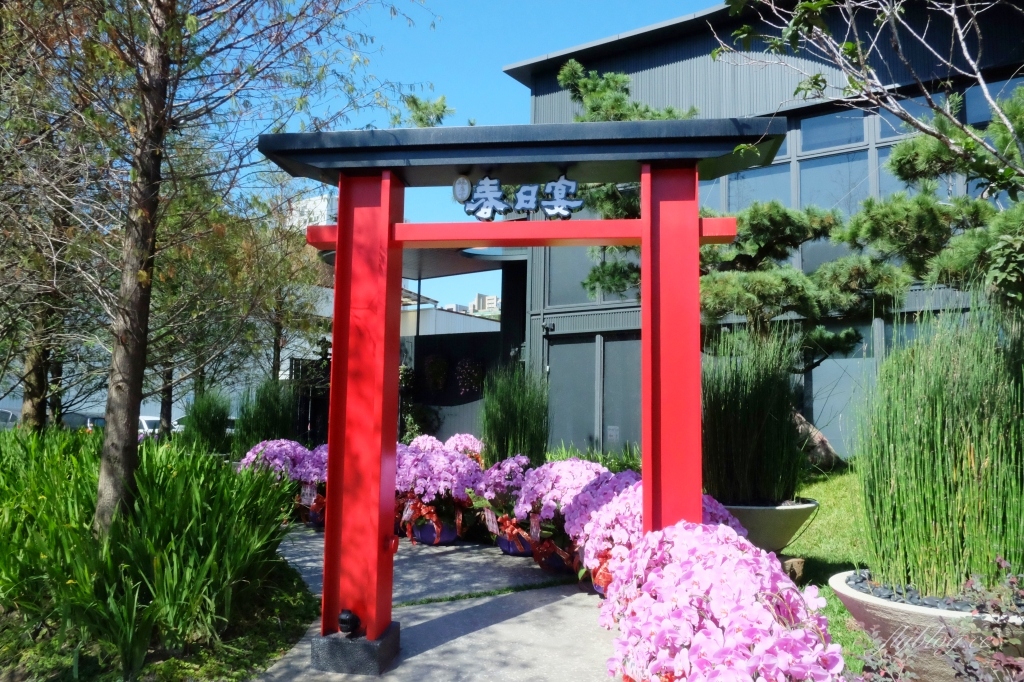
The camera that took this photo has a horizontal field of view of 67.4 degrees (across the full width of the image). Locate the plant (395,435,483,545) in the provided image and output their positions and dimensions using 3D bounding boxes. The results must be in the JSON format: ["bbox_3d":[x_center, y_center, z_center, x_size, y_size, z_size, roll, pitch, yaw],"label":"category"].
[{"bbox_3d":[-0.828,1.702,8.650,0.950,1.130,0.900,1,-6,0],"label":"plant"}]

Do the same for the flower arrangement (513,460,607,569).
[{"bbox_3d":[0.461,1.641,7.221,0.880,1.023,0.880,1,-6,0],"label":"flower arrangement"}]

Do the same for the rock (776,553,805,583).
[{"bbox_3d":[2.534,2.057,6.954,0.260,0.205,0.220,1,-6,0],"label":"rock"}]

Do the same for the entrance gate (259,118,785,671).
[{"bbox_3d":[0.012,0.325,4.490,3.040,3.070,0.510,0,-6,7],"label":"entrance gate"}]

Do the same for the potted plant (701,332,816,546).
[{"bbox_3d":[2.418,0.991,7.442,1.070,2.181,1.070,-1,-6,18],"label":"potted plant"}]

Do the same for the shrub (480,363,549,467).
[{"bbox_3d":[0.035,1.139,10.700,0.900,1.590,0.900,1,-6,0],"label":"shrub"}]

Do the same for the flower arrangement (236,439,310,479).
[{"bbox_3d":[-3.094,1.829,10.000,0.930,1.090,0.900,2,-6,-14],"label":"flower arrangement"}]

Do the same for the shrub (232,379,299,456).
[{"bbox_3d":[-3.917,1.355,12.200,1.000,1.450,1.000,1,-6,0],"label":"shrub"}]

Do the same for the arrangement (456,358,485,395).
[{"bbox_3d":[-1.025,0.856,18.508,0.720,0.920,0.350,-3,-7,34],"label":"arrangement"}]

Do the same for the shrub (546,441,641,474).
[{"bbox_3d":[1.343,1.942,12.500,1.600,0.540,0.600,-3,-7,34],"label":"shrub"}]

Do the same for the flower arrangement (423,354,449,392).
[{"bbox_3d":[-1.900,0.807,19.064,0.640,0.900,0.350,-3,-7,34],"label":"flower arrangement"}]

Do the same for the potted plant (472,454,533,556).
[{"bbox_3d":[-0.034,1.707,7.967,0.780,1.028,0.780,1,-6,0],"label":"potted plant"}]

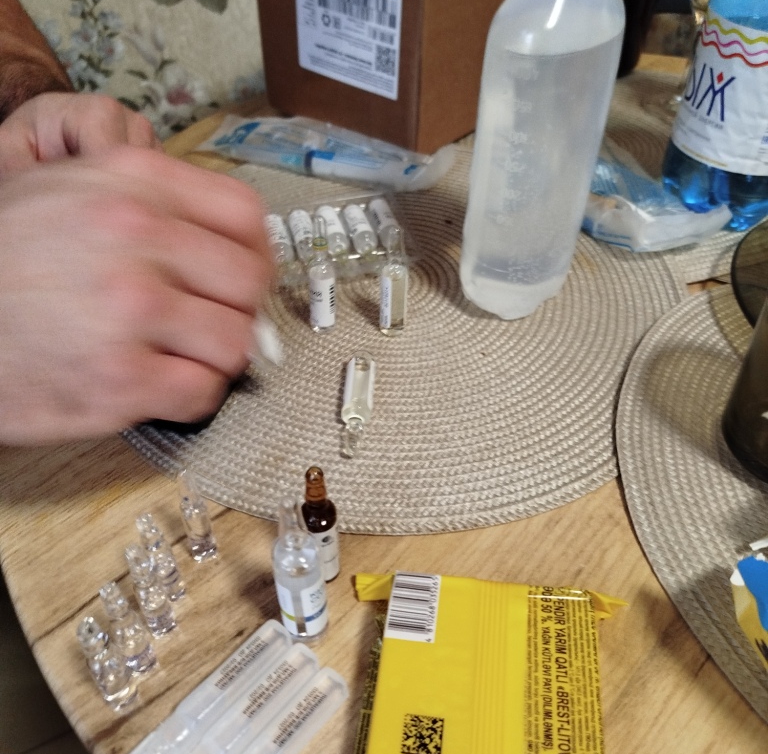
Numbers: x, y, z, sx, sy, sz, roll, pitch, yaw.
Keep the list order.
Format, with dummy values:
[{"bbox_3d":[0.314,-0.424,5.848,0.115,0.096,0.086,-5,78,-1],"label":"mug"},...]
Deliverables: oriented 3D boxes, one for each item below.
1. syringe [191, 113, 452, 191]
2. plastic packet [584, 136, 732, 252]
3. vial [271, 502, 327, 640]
[{"bbox_3d":[-0.050,-0.188,0.585,0.208,0.022,0.060,16,45,16],"label":"syringe"},{"bbox_3d":[0.172,-0.158,0.550,0.098,0.028,0.162,-21,47,-22],"label":"plastic packet"},{"bbox_3d":[-0.032,0.072,0.267,0.018,0.081,0.018,0,43,0],"label":"vial"}]

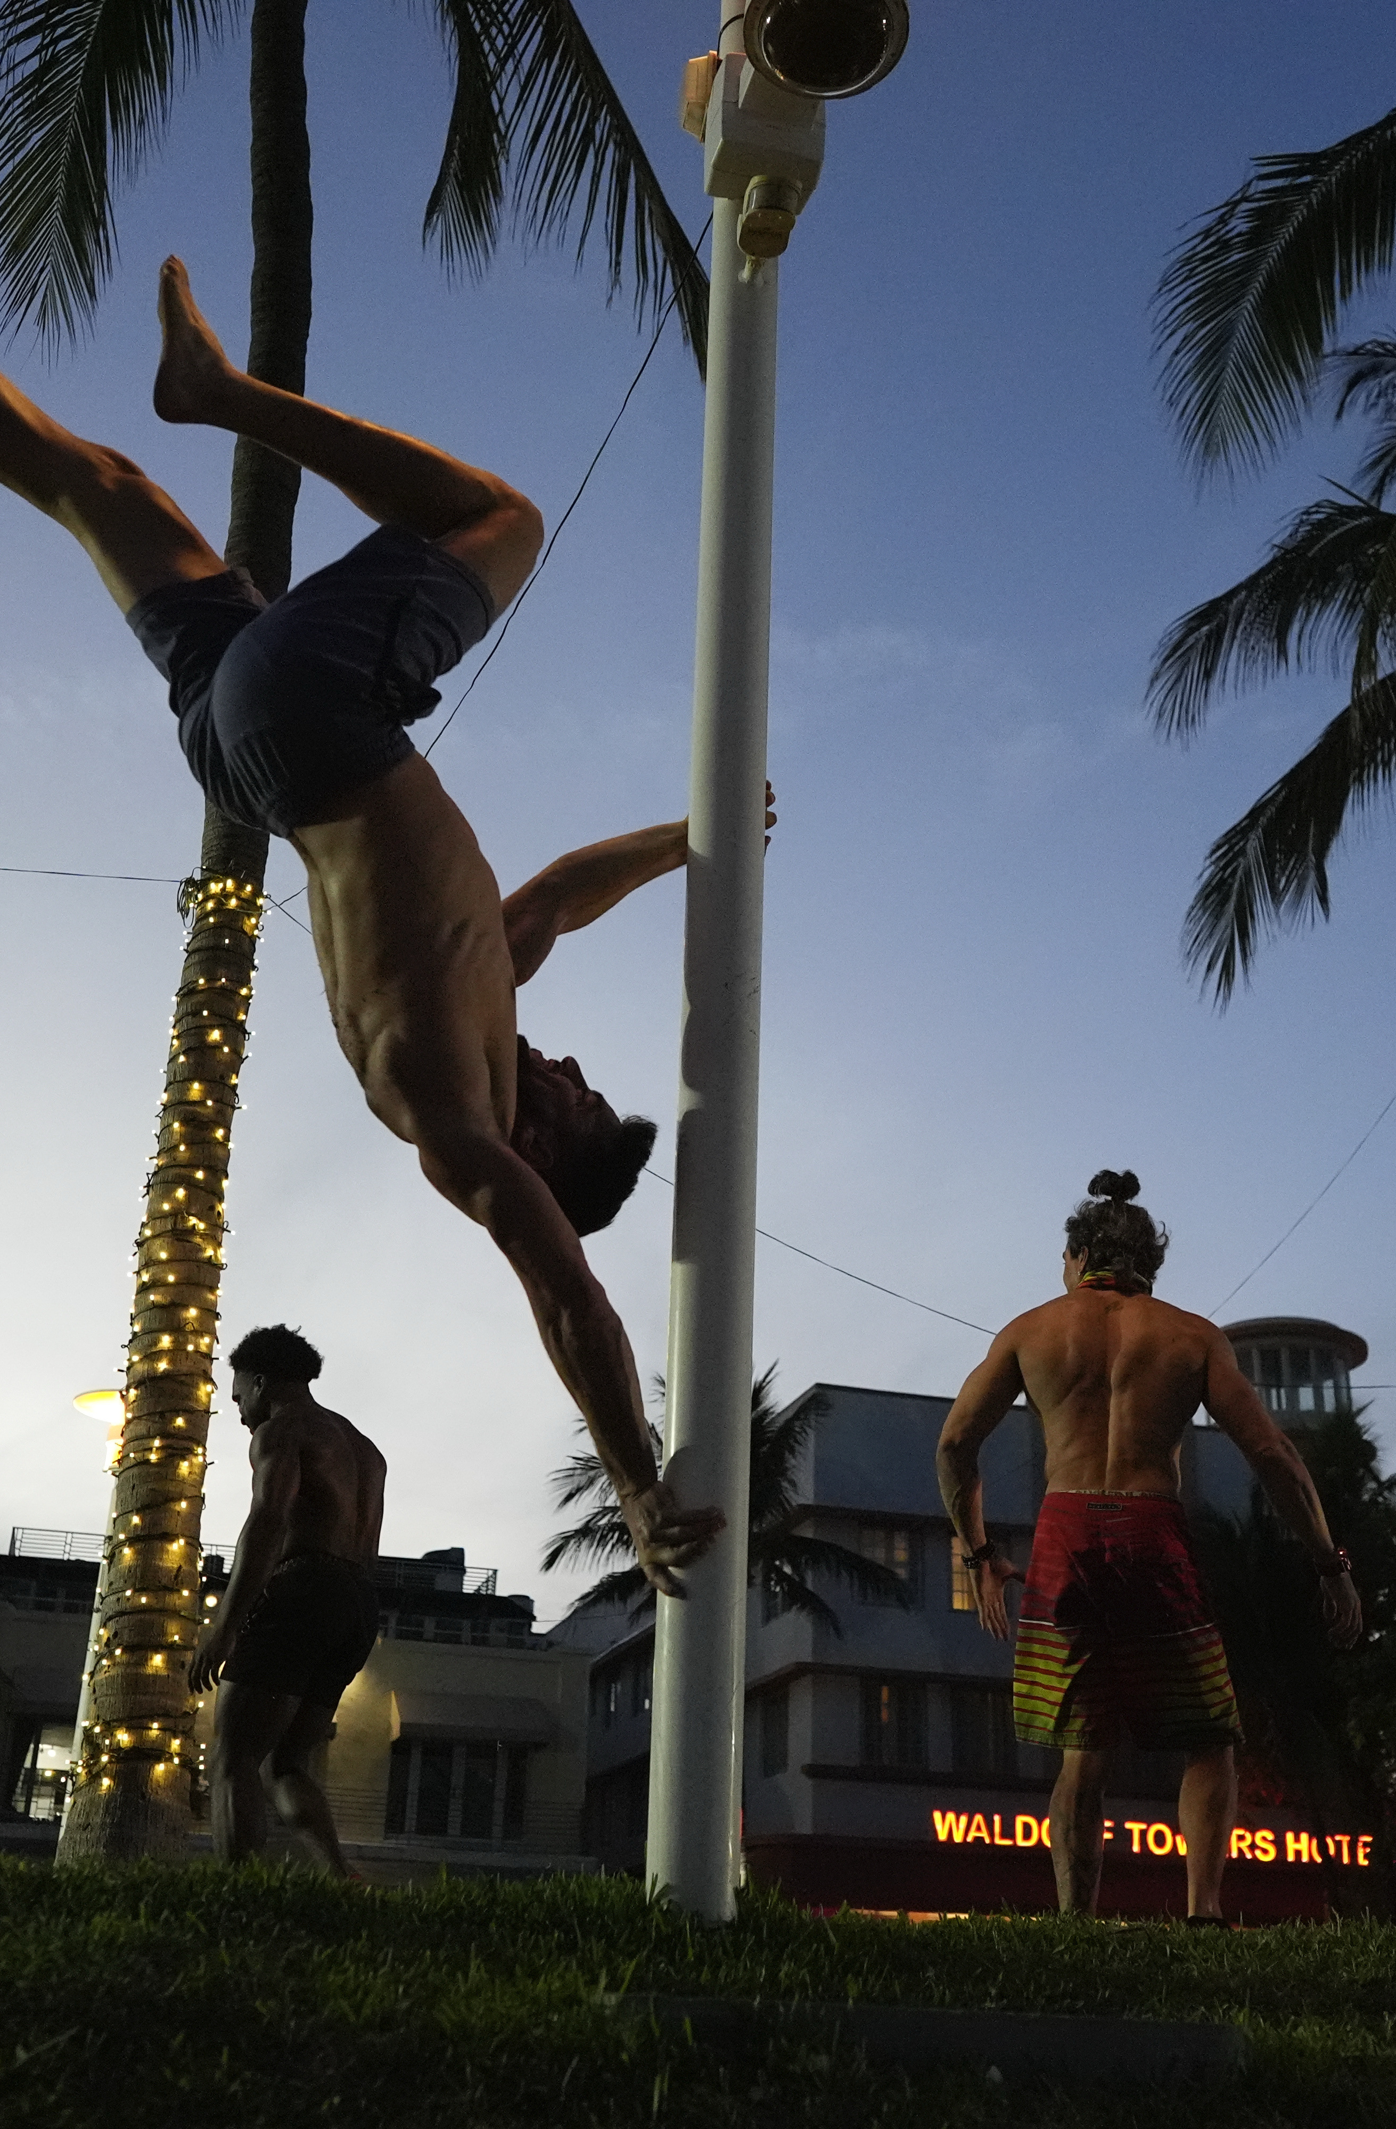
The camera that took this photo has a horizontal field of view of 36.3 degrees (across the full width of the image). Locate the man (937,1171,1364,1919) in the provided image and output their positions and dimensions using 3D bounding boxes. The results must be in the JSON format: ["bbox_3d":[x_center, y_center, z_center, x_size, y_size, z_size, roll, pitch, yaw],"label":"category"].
[{"bbox_3d":[1.040,1.131,5.206,1.000,1.840,0.420,-1,-22,7],"label":"man"}]

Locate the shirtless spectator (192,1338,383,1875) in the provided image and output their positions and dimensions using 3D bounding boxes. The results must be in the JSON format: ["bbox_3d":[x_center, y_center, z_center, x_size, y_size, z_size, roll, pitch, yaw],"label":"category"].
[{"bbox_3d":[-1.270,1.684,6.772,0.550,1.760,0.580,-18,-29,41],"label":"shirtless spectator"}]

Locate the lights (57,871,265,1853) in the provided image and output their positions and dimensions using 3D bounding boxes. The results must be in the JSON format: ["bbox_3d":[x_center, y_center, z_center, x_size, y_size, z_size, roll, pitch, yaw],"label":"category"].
[{"bbox_3d":[-1.853,0.931,7.607,0.460,3.600,0.460,0,-21,-1],"label":"lights"}]

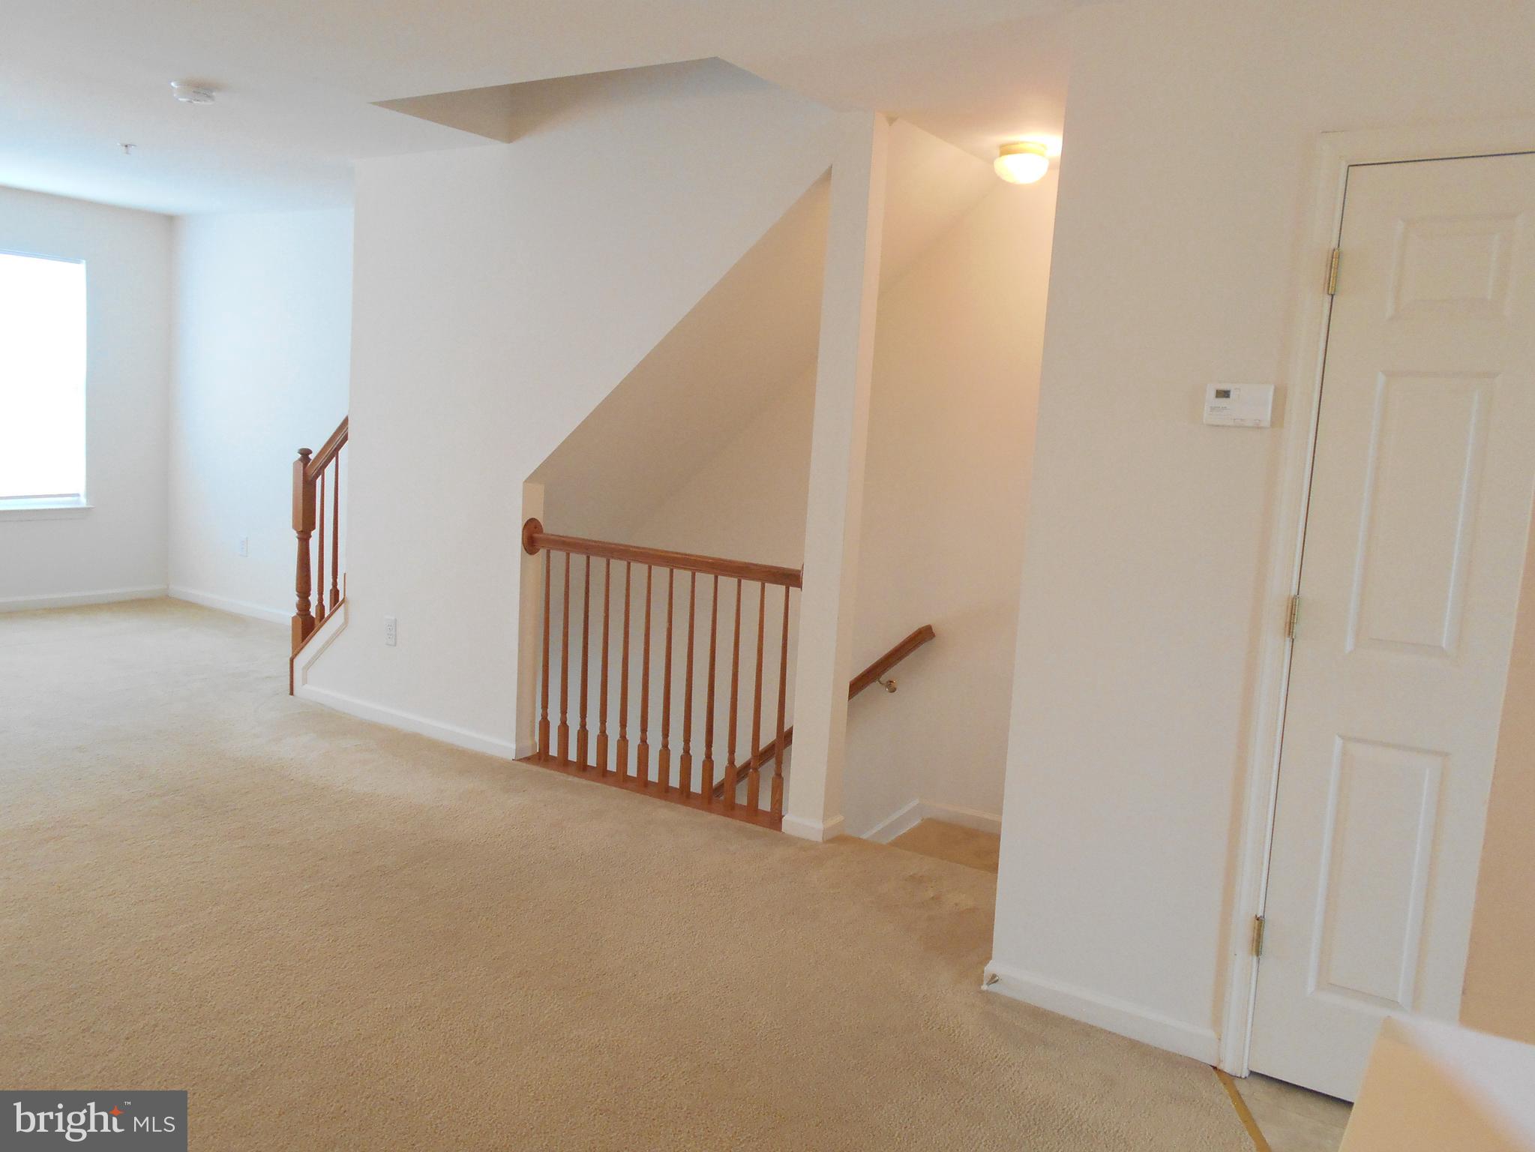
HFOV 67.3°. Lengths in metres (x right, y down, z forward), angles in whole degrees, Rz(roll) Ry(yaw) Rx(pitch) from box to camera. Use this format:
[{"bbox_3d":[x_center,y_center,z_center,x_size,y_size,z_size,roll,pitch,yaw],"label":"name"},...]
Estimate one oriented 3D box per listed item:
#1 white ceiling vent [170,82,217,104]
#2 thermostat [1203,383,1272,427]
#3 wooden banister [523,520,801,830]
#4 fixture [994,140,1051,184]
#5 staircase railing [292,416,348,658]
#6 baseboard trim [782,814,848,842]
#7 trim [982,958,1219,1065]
[{"bbox_3d":[-1.887,-1.586,3.794,0.135,0.048,0.135,8,9,31],"label":"white ceiling vent"},{"bbox_3d":[1.040,-0.377,2.546,0.136,0.092,0.030,8,9,31],"label":"thermostat"},{"bbox_3d":[-0.419,0.334,4.351,1.280,0.970,0.130,8,9,31],"label":"wooden banister"},{"bbox_3d":[0.876,-1.420,3.990,0.187,0.124,0.187,8,9,31],"label":"fixture"},{"bbox_3d":[-2.010,-0.164,5.279,0.430,1.150,0.110,8,9,31],"label":"staircase railing"},{"bbox_3d":[0.162,0.869,4.056,0.170,0.072,0.155,8,9,31],"label":"baseboard trim"},{"bbox_3d":[0.816,1.082,2.861,0.580,0.082,0.020,8,9,31],"label":"trim"}]

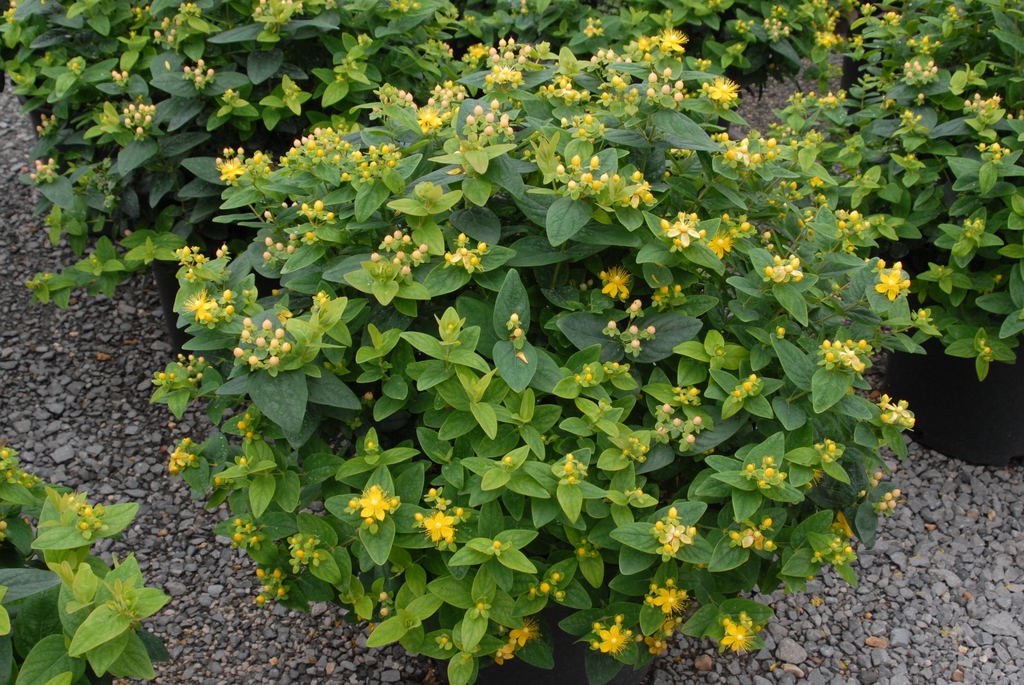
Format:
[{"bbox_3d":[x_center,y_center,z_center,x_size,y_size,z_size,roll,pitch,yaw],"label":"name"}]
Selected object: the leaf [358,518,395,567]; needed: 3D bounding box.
[{"bbox_3d":[-0.135,0.198,1.190,0.037,0.011,0.055,-5,51,-7],"label":"leaf"}]

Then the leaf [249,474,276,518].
[{"bbox_3d":[-0.263,0.162,1.260,0.029,0.010,0.048,3,60,-2],"label":"leaf"}]

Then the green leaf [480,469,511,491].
[{"bbox_3d":[-0.014,0.120,1.040,0.022,0.008,0.037,41,51,19],"label":"green leaf"}]

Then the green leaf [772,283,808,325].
[{"bbox_3d":[0.303,-0.042,1.300,0.028,0.013,0.055,-34,78,1],"label":"green leaf"}]

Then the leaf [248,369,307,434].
[{"bbox_3d":[-0.245,0.061,1.250,0.060,0.072,0.016,-12,-10,-8],"label":"leaf"}]

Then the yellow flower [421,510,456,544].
[{"bbox_3d":[-0.074,0.185,1.200,0.033,0.032,0.018,0,-9,-4],"label":"yellow flower"}]

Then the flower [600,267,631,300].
[{"bbox_3d":[0.096,-0.055,1.110,0.030,0.020,0.030,-4,53,-6],"label":"flower"}]

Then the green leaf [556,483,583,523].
[{"bbox_3d":[0.058,0.161,1.200,0.026,0.011,0.044,-6,71,1],"label":"green leaf"}]

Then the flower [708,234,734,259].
[{"bbox_3d":[0.196,-0.091,1.120,0.026,0.018,0.026,0,60,0],"label":"flower"}]

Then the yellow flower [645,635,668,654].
[{"bbox_3d":[0.152,0.318,1.260,0.026,0.014,0.026,-6,67,-9],"label":"yellow flower"}]

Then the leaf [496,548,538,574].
[{"bbox_3d":[0.006,0.216,1.170,0.044,0.008,0.021,25,45,25],"label":"leaf"}]

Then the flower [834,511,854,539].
[{"bbox_3d":[0.325,0.178,1.170,0.026,0.026,0.018,14,6,23],"label":"flower"}]

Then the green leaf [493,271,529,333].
[{"bbox_3d":[0.001,-0.042,1.280,0.039,0.012,0.077,1,72,0],"label":"green leaf"}]

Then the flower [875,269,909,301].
[{"bbox_3d":[0.376,-0.058,1.190,0.029,0.017,0.029,2,75,4],"label":"flower"}]

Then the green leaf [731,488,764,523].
[{"bbox_3d":[0.233,0.163,1.200,0.031,0.010,0.044,17,51,13],"label":"green leaf"}]

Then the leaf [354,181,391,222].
[{"bbox_3d":[-0.131,-0.129,1.100,0.029,0.010,0.047,15,54,0],"label":"leaf"}]

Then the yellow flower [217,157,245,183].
[{"bbox_3d":[-0.330,-0.203,1.400,0.030,0.019,0.030,-15,33,3],"label":"yellow flower"}]

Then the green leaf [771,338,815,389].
[{"bbox_3d":[0.300,0.021,1.280,0.034,0.012,0.070,-35,81,-10],"label":"green leaf"}]

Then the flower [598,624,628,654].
[{"bbox_3d":[0.091,0.266,1.070,0.028,0.017,0.028,-4,73,-7],"label":"flower"}]

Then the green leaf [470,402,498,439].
[{"bbox_3d":[-0.029,0.078,1.200,0.021,0.008,0.048,-20,59,-25],"label":"green leaf"}]

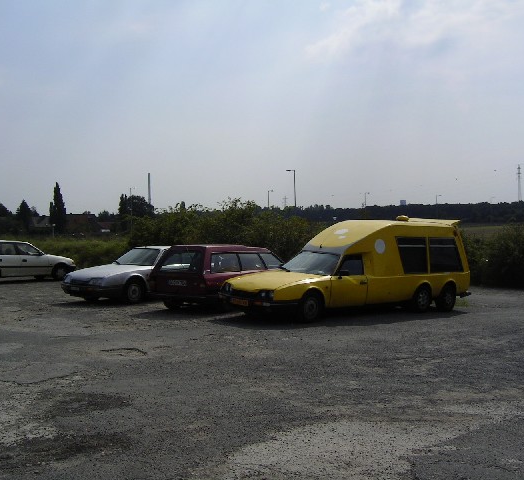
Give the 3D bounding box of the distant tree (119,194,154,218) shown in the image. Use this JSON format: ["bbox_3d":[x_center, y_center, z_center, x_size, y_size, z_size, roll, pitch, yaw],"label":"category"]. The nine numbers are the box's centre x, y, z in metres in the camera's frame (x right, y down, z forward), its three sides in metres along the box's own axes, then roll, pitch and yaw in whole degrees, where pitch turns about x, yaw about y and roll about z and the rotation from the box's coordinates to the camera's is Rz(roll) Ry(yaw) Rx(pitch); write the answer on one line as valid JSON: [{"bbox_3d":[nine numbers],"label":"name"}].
[{"bbox_3d":[-35.825,-6.153,190.000,10.280,13.670,10.280,0,0,0],"label":"distant tree"}]

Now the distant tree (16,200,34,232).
[{"bbox_3d":[-67.511,-5.409,190.000,5.140,11.730,5.140,0,0,0],"label":"distant tree"}]

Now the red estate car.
[{"bbox_3d":[-0.460,0.840,16.100,1.750,1.460,4.900,1,0,34],"label":"red estate car"}]

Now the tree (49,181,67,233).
[{"bbox_3d":[-56.840,-7.715,185.000,5.000,16.530,5.000,0,0,0],"label":"tree"}]

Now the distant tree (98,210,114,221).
[{"bbox_3d":[-53.733,-4.893,230.000,5.530,10.600,5.530,0,0,0],"label":"distant tree"}]

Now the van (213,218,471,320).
[{"bbox_3d":[2.030,0.550,14.450,6.100,2.100,1.820,0,0,-39],"label":"van"}]

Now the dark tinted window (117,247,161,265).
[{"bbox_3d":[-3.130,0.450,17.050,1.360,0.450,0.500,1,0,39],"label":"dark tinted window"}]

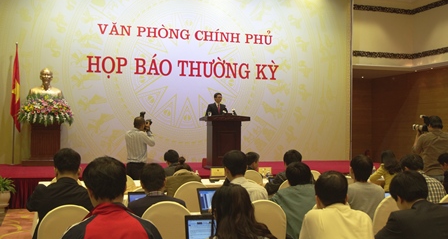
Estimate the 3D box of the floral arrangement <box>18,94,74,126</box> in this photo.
[{"bbox_3d":[-4.030,-0.211,11.850,1.200,0.730,0.620,1,-1,-17],"label":"floral arrangement"}]

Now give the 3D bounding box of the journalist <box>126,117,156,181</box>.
[{"bbox_3d":[-1.310,0.779,8.085,0.460,1.630,0.430,0,-1,30],"label":"journalist"}]

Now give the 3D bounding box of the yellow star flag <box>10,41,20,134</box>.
[{"bbox_3d":[-4.826,-0.741,12.100,0.240,2.080,0.200,1,-1,-19],"label":"yellow star flag"}]

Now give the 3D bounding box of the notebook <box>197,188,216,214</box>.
[{"bbox_3d":[-0.001,0.674,4.173,0.335,0.220,0.355,1,-1,-16],"label":"notebook"}]

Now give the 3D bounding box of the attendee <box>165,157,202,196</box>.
[{"bbox_3d":[-0.425,0.972,5.165,0.450,1.200,0.700,1,-1,-17],"label":"attendee"}]

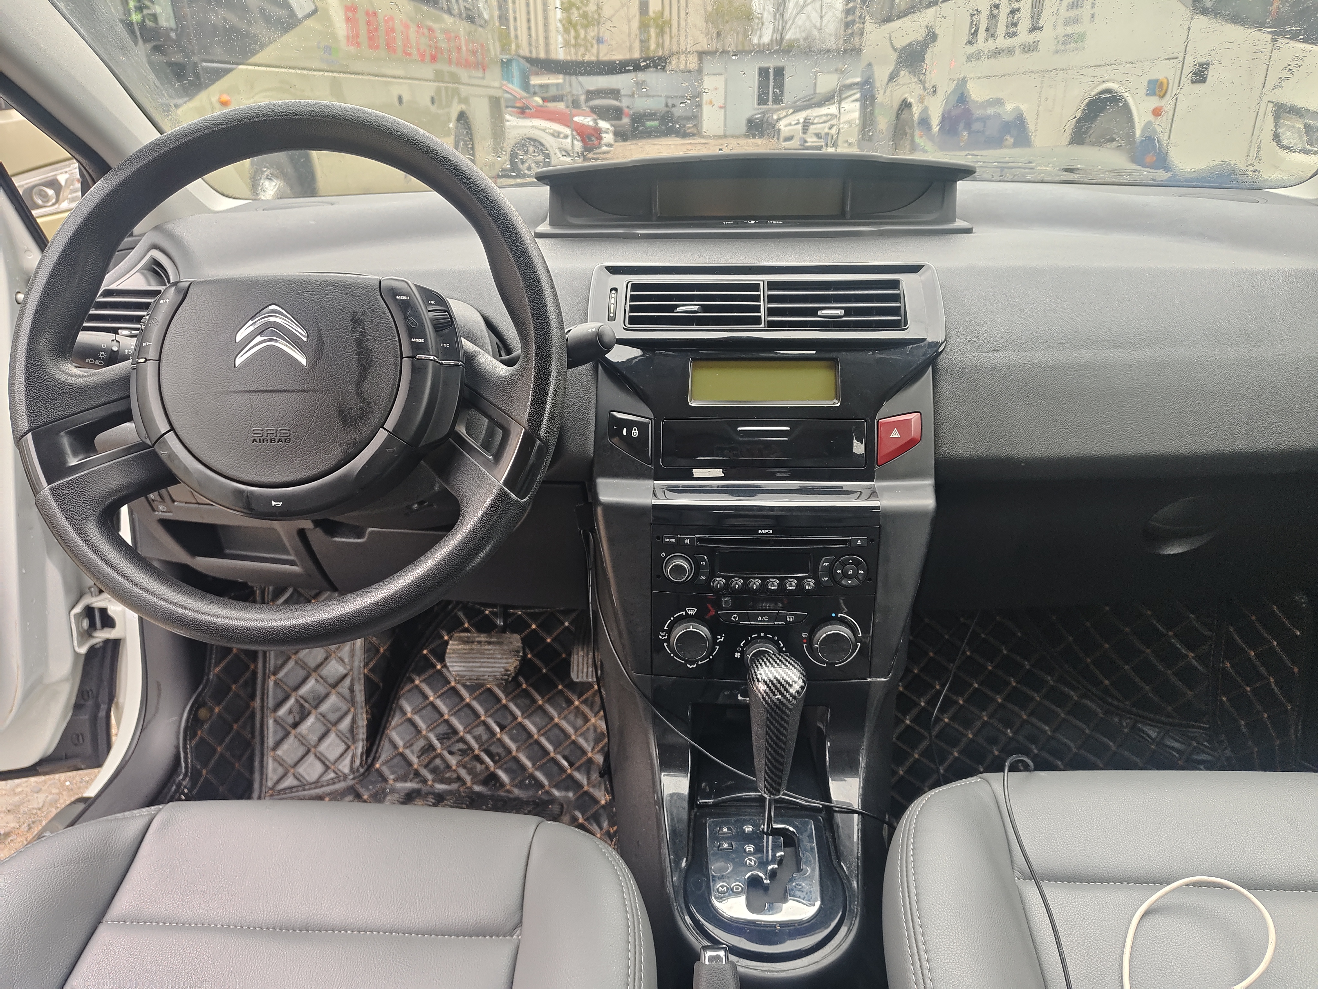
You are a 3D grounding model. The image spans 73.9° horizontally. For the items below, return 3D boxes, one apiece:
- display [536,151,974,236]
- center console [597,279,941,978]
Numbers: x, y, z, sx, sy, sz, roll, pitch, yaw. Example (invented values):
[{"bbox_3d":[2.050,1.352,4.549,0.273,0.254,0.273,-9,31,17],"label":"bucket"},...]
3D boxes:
[{"bbox_3d":[0.096,-0.309,0.883,0.425,0.076,0.150,0,24,0],"label":"display"},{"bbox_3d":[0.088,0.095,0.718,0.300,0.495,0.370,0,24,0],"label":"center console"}]

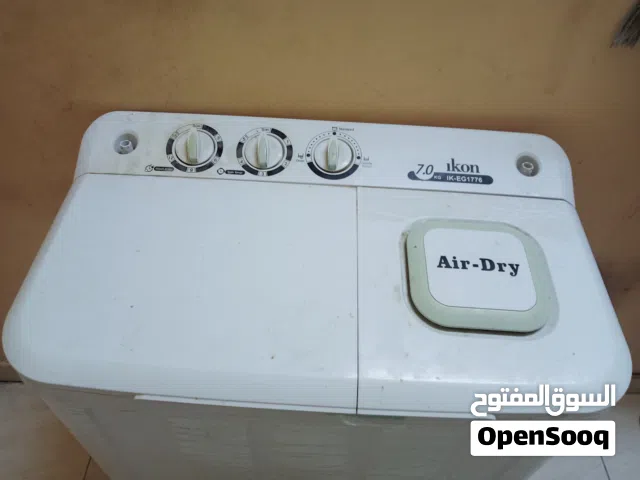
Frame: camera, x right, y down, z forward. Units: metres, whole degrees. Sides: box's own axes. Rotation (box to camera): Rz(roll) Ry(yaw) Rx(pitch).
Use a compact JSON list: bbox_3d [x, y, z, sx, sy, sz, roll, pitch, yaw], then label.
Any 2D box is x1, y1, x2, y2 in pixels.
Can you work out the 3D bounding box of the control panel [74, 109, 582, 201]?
[{"bbox_3d":[0.008,-0.123,0.770,0.715,0.045,0.113,3,69,0],"label":"control panel"}]

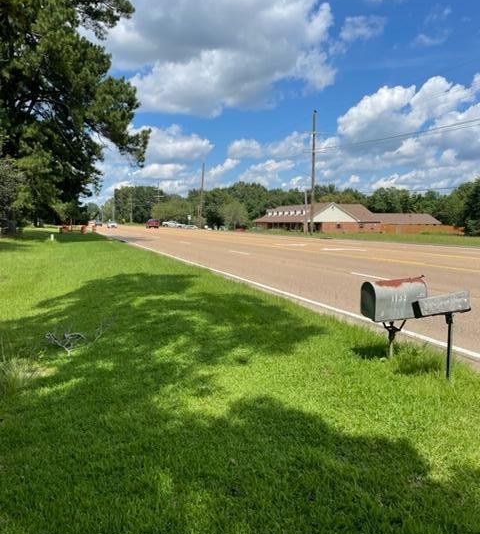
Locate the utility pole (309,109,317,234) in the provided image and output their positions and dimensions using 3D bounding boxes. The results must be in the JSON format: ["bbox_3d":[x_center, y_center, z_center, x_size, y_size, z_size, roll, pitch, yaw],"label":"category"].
[{"bbox_3d":[7.500,-9.540,49.280,0.350,12.550,0.350,0,6,0],"label":"utility pole"}]

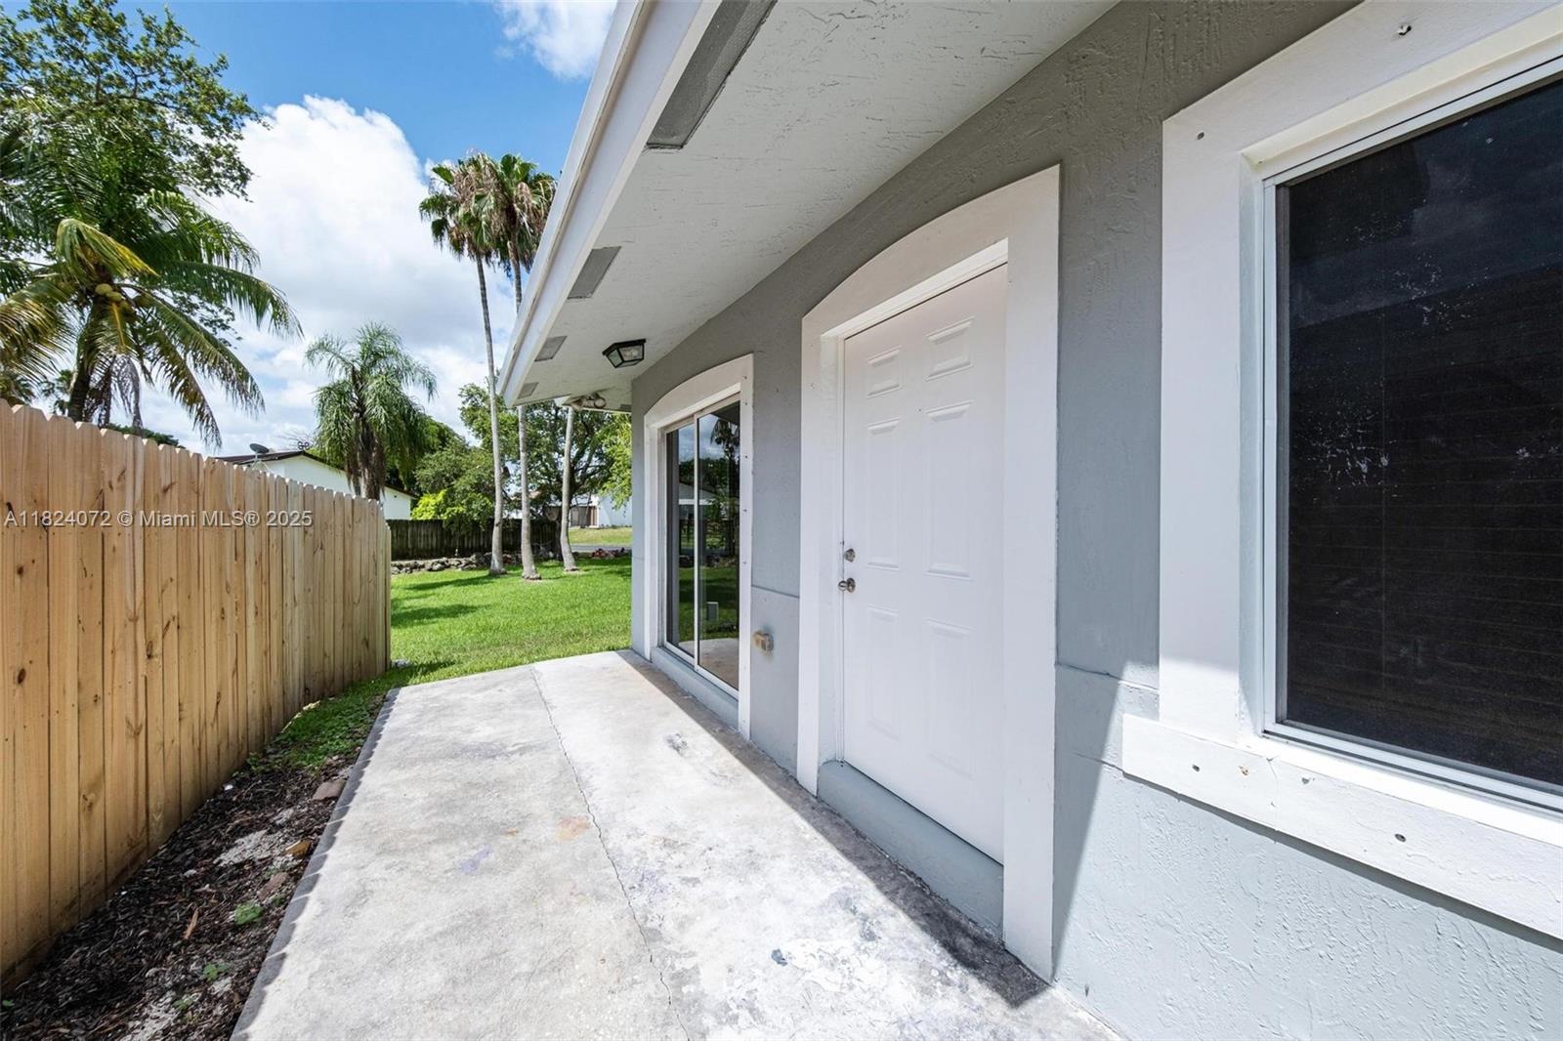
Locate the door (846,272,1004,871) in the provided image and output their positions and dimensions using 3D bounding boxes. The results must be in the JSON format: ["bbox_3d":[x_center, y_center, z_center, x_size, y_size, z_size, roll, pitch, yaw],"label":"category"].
[{"bbox_3d":[0.563,0.155,2.113,0.070,2.030,0.910,0,0,-32],"label":"door"}]

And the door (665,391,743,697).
[{"bbox_3d":[-0.633,0.161,3.960,0.100,2.000,1.720,0,0,-32],"label":"door"}]

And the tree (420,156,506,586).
[{"bbox_3d":[-9.250,-4.400,15.250,2.400,12.000,2.400,0,0,-32],"label":"tree"}]

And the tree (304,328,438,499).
[{"bbox_3d":[-13.250,-2.400,17.000,3.400,7.900,3.400,0,0,-32],"label":"tree"}]

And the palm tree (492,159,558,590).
[{"bbox_3d":[-7.020,-4.000,14.000,2.200,11.200,2.200,0,0,-32],"label":"palm tree"}]

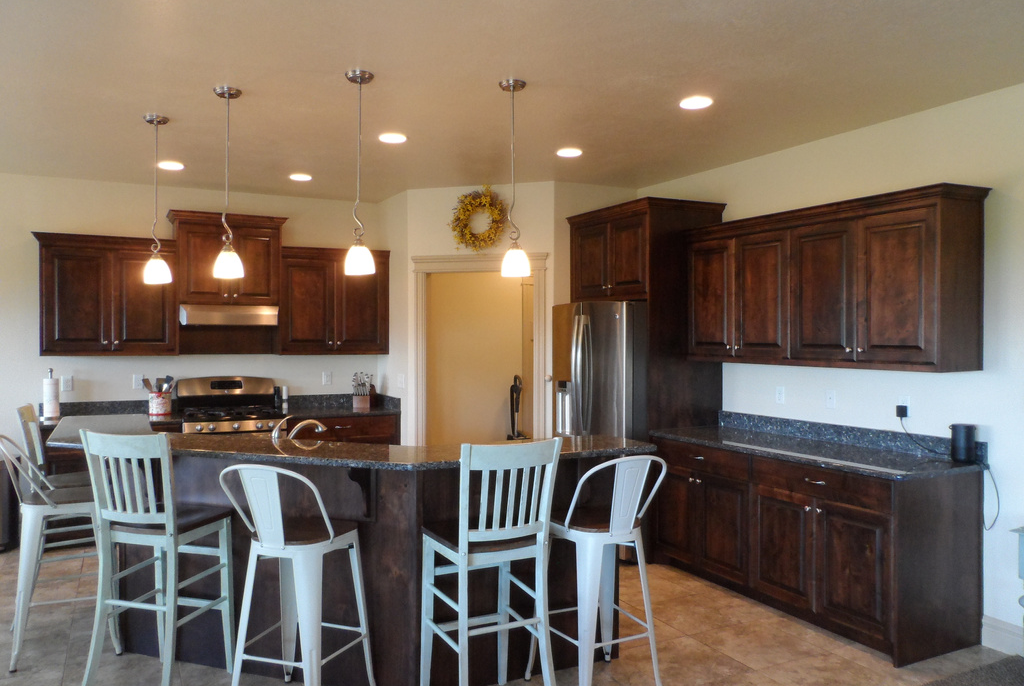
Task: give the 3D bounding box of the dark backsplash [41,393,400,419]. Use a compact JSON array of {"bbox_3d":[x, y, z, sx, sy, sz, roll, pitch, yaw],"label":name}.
[{"bbox_3d":[-2.305,0.528,5.828,2.730,0.116,0.605,0,1,-25],"label":"dark backsplash"}]

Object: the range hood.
[{"bbox_3d":[-2.237,-0.209,5.624,0.735,0.157,0.490,-1,1,-28],"label":"range hood"}]

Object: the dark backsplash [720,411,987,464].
[{"bbox_3d":[1.951,0.556,4.359,0.035,0.116,1.787,0,1,-29],"label":"dark backsplash"}]

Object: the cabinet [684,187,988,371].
[{"bbox_3d":[1.756,-0.312,4.168,0.385,0.885,1.781,-1,1,-28],"label":"cabinet"}]

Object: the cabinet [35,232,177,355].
[{"bbox_3d":[-3.007,-0.336,5.285,0.900,0.873,0.370,-1,1,-28],"label":"cabinet"}]

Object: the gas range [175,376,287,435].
[{"bbox_3d":[-2.281,0.905,5.802,0.765,1.190,0.680,0,1,-25],"label":"gas range"}]

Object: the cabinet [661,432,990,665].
[{"bbox_3d":[1.634,1.044,4.143,0.645,0.885,1.746,-1,1,-28],"label":"cabinet"}]

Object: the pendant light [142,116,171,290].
[{"bbox_3d":[-1.925,-0.773,3.856,0.152,0.899,0.152,-1,1,-28],"label":"pendant light"}]

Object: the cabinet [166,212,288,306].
[{"bbox_3d":[-2.263,-0.635,5.644,0.845,0.700,0.420,-1,1,-28],"label":"cabinet"}]

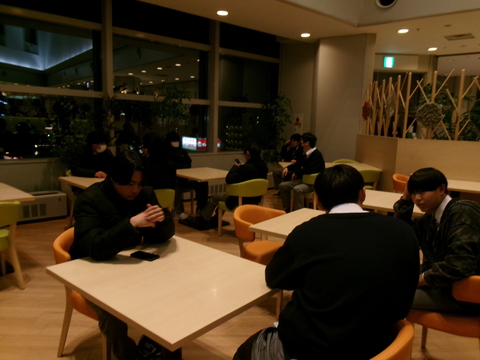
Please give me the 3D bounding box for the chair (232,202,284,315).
[{"bbox_3d":[0.185,0.579,3.147,0.530,0.730,0.510,7,10,31],"label":"chair"}]

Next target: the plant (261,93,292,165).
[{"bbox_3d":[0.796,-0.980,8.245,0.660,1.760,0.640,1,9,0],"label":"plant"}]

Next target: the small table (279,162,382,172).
[{"bbox_3d":[1.414,0.121,6.365,1.500,0.700,0.900,1,9,-4],"label":"small table"}]

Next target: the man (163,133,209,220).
[{"bbox_3d":[-0.808,-0.072,5.519,0.780,1.230,0.520,9,12,41],"label":"man"}]

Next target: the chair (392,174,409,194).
[{"bbox_3d":[2.198,0.352,4.979,0.550,0.730,0.560,6,10,23],"label":"chair"}]

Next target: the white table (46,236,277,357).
[{"bbox_3d":[-0.332,0.780,1.876,0.900,0.700,0.750,9,12,39],"label":"white table"}]

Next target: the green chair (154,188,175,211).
[{"bbox_3d":[-0.981,0.428,3.887,0.530,0.740,0.520,10,12,43],"label":"green chair"}]

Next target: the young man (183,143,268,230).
[{"bbox_3d":[-0.092,0.088,4.843,0.860,1.160,0.520,8,11,37],"label":"young man"}]

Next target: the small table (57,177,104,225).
[{"bbox_3d":[-1.489,0.330,4.392,0.760,0.700,0.910,-6,12,-42],"label":"small table"}]

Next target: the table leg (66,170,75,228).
[{"bbox_3d":[-2.047,0.273,4.698,0.060,0.660,0.060,-6,12,-42],"label":"table leg"}]

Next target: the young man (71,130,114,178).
[{"bbox_3d":[-1.744,0.013,4.743,0.540,1.200,0.740,-7,12,-44],"label":"young man"}]

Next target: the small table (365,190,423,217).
[{"bbox_3d":[1.403,0.524,3.776,0.920,0.700,0.760,7,10,31],"label":"small table"}]

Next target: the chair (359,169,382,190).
[{"bbox_3d":[1.809,0.179,5.970,0.530,0.730,0.530,1,9,-6],"label":"chair"}]

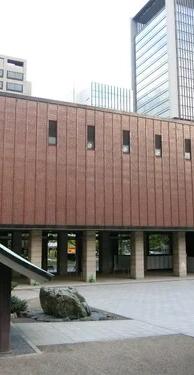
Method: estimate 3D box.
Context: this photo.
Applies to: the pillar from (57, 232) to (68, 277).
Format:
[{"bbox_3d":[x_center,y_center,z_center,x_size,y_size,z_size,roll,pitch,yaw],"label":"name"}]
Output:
[{"bbox_3d":[-4.034,7.866,43.119,1.000,4.900,1.000,4,-9,-24],"label":"pillar"}]

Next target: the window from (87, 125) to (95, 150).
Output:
[{"bbox_3d":[-0.537,-4.838,35.326,0.828,2.407,0.150,4,-9,-23],"label":"window"}]

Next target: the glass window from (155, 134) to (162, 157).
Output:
[{"bbox_3d":[6.759,-4.521,39.552,0.778,2.424,0.150,4,-9,-24],"label":"glass window"}]

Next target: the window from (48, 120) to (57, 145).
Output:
[{"bbox_3d":[-4.244,-5.191,34.741,0.778,2.436,0.150,4,-9,-24],"label":"window"}]

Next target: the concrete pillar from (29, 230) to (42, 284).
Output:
[{"bbox_3d":[-5.786,6.529,33.915,1.000,4.900,1.000,4,-9,-24],"label":"concrete pillar"}]

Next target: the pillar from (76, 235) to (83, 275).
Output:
[{"bbox_3d":[-2.440,9.172,51.857,0.999,4.818,0.999,4,-9,-23],"label":"pillar"}]

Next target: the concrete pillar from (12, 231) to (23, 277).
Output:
[{"bbox_3d":[-9.010,7.556,40.943,1.000,4.900,1.000,4,-9,-24],"label":"concrete pillar"}]

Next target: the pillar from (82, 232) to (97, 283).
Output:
[{"bbox_3d":[-0.652,6.587,34.821,0.999,4.818,0.999,4,-9,-23],"label":"pillar"}]

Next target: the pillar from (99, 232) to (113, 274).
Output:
[{"bbox_3d":[1.044,8.182,45.338,1.000,4.900,1.000,4,-9,-24],"label":"pillar"}]

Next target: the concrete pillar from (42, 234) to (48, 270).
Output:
[{"bbox_3d":[-7.275,8.870,49.760,0.999,4.818,0.999,4,-9,-23],"label":"concrete pillar"}]

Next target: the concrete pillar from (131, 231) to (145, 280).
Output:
[{"bbox_3d":[4.349,7.161,38.345,1.000,4.900,1.000,4,-9,-24],"label":"concrete pillar"}]

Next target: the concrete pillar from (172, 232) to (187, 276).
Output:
[{"bbox_3d":[9.006,7.191,39.010,0.999,4.818,0.999,4,-9,-23],"label":"concrete pillar"}]

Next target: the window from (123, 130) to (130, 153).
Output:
[{"bbox_3d":[3.043,-4.606,36.878,0.803,2.410,0.150,4,-9,-23],"label":"window"}]

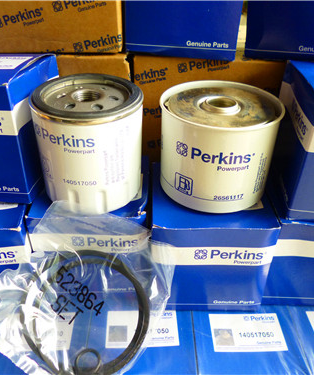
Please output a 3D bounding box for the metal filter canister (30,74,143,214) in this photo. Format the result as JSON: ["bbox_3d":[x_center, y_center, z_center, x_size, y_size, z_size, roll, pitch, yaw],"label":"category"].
[{"bbox_3d":[-0.048,-0.034,0.266,0.079,0.077,0.079,-1,37,0],"label":"metal filter canister"}]

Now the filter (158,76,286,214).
[{"bbox_3d":[0.047,-0.034,0.270,0.088,0.068,0.088,-1,37,0],"label":"filter"}]

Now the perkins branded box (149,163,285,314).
[{"bbox_3d":[0.044,0.041,0.306,0.088,0.096,0.086,0,37,2],"label":"perkins branded box"}]

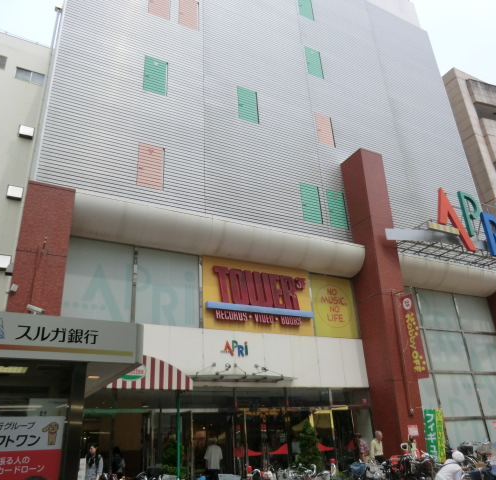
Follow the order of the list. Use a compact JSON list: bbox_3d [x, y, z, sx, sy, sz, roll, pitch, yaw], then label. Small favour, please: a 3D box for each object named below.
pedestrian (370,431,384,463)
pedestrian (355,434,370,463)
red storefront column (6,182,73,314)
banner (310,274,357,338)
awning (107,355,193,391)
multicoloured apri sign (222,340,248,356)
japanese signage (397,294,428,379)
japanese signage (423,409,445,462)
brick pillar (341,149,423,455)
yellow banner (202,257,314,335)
[{"bbox_3d":[4.064,6.650,13.494,0.480,1.630,0.320,20,-32,-41],"label":"pedestrian"},{"bbox_3d":[3.615,6.736,13.560,0.350,1.570,0.480,-21,-30,36],"label":"pedestrian"},{"bbox_3d":[-5.322,2.409,10.772,1.180,8.100,1.000,10,-27,-27],"label":"red storefront column"},{"bbox_3d":[3.265,2.473,16.546,1.975,2.331,0.070,10,-27,-27],"label":"banner"},{"bbox_3d":[-3.018,3.297,10.957,3.140,0.845,1.050,10,-27,-27],"label":"awning"},{"bbox_3d":[-0.371,3.291,13.441,0.927,0.500,0.070,10,-27,-26],"label":"multicoloured apri sign"},{"bbox_3d":[5.643,3.272,15.109,0.060,2.820,0.610,10,-27,-27],"label":"japanese signage"},{"bbox_3d":[5.920,6.344,14.043,0.600,1.800,0.080,-7,-24,9],"label":"japanese signage"},{"bbox_3d":[5.078,2.212,16.681,1.140,12.200,1.550,10,-27,-27],"label":"brick pillar"},{"bbox_3d":[0.507,1.934,15.026,4.287,2.375,0.200,10,-27,-27],"label":"yellow banner"}]

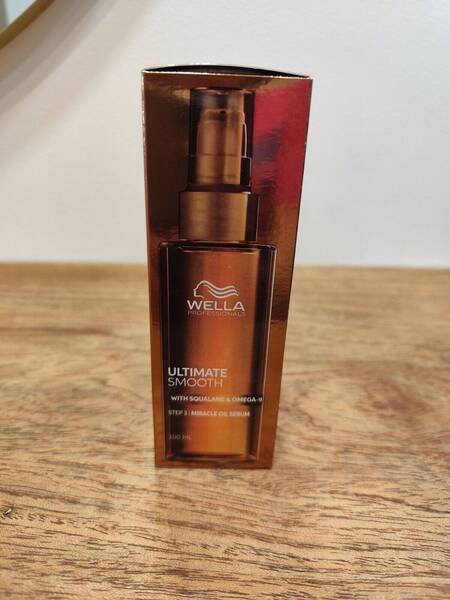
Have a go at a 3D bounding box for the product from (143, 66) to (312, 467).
[{"bbox_3d":[-0.003,-0.007,0.178,0.053,0.159,0.053,2,21,-2],"label":"product"}]

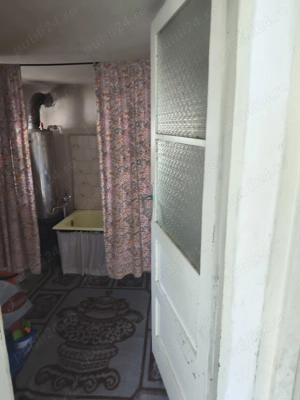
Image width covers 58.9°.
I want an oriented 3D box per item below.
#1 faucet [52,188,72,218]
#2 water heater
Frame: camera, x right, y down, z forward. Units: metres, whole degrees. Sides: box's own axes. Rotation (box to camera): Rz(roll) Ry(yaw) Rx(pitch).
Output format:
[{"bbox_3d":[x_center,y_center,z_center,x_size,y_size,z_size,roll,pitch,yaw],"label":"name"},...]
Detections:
[{"bbox_3d":[-0.990,0.040,3.000,0.140,0.320,0.200,11,17,41],"label":"faucet"},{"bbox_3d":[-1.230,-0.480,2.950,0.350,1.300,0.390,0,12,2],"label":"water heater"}]

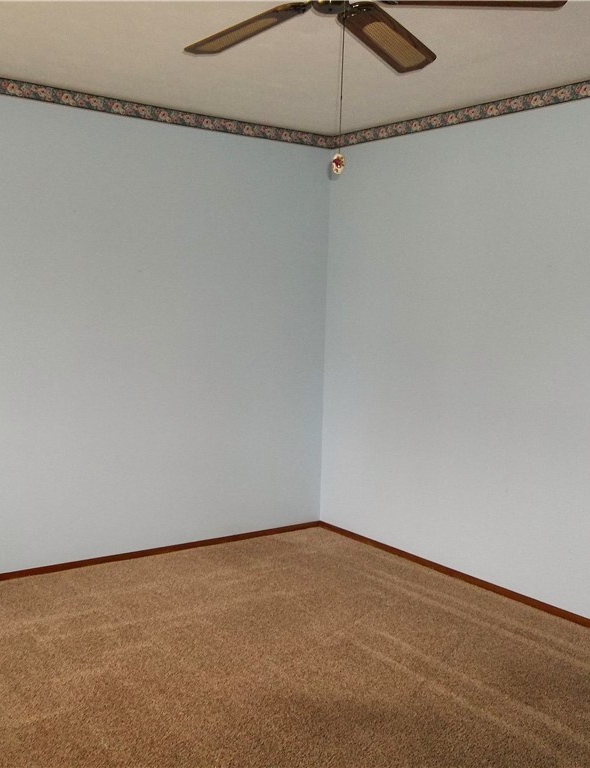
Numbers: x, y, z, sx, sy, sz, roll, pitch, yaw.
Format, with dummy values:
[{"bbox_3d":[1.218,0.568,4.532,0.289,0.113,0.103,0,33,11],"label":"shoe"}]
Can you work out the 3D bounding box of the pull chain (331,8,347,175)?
[{"bbox_3d":[0.115,-0.715,1.963,0.030,0.394,0.028,2,6,0],"label":"pull chain"}]

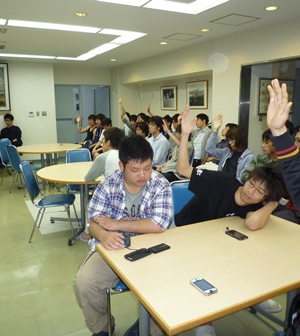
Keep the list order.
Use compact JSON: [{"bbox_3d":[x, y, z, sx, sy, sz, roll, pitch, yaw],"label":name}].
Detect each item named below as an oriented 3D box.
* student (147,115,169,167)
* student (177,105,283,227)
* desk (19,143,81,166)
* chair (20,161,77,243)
[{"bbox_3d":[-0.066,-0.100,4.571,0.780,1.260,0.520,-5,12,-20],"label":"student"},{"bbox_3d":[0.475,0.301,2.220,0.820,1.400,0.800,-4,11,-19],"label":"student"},{"bbox_3d":[-1.753,-0.013,5.673,1.200,0.710,1.200,-7,13,-27],"label":"desk"},{"bbox_3d":[-1.074,0.342,3.574,0.560,0.810,0.480,-2,11,-6],"label":"chair"}]

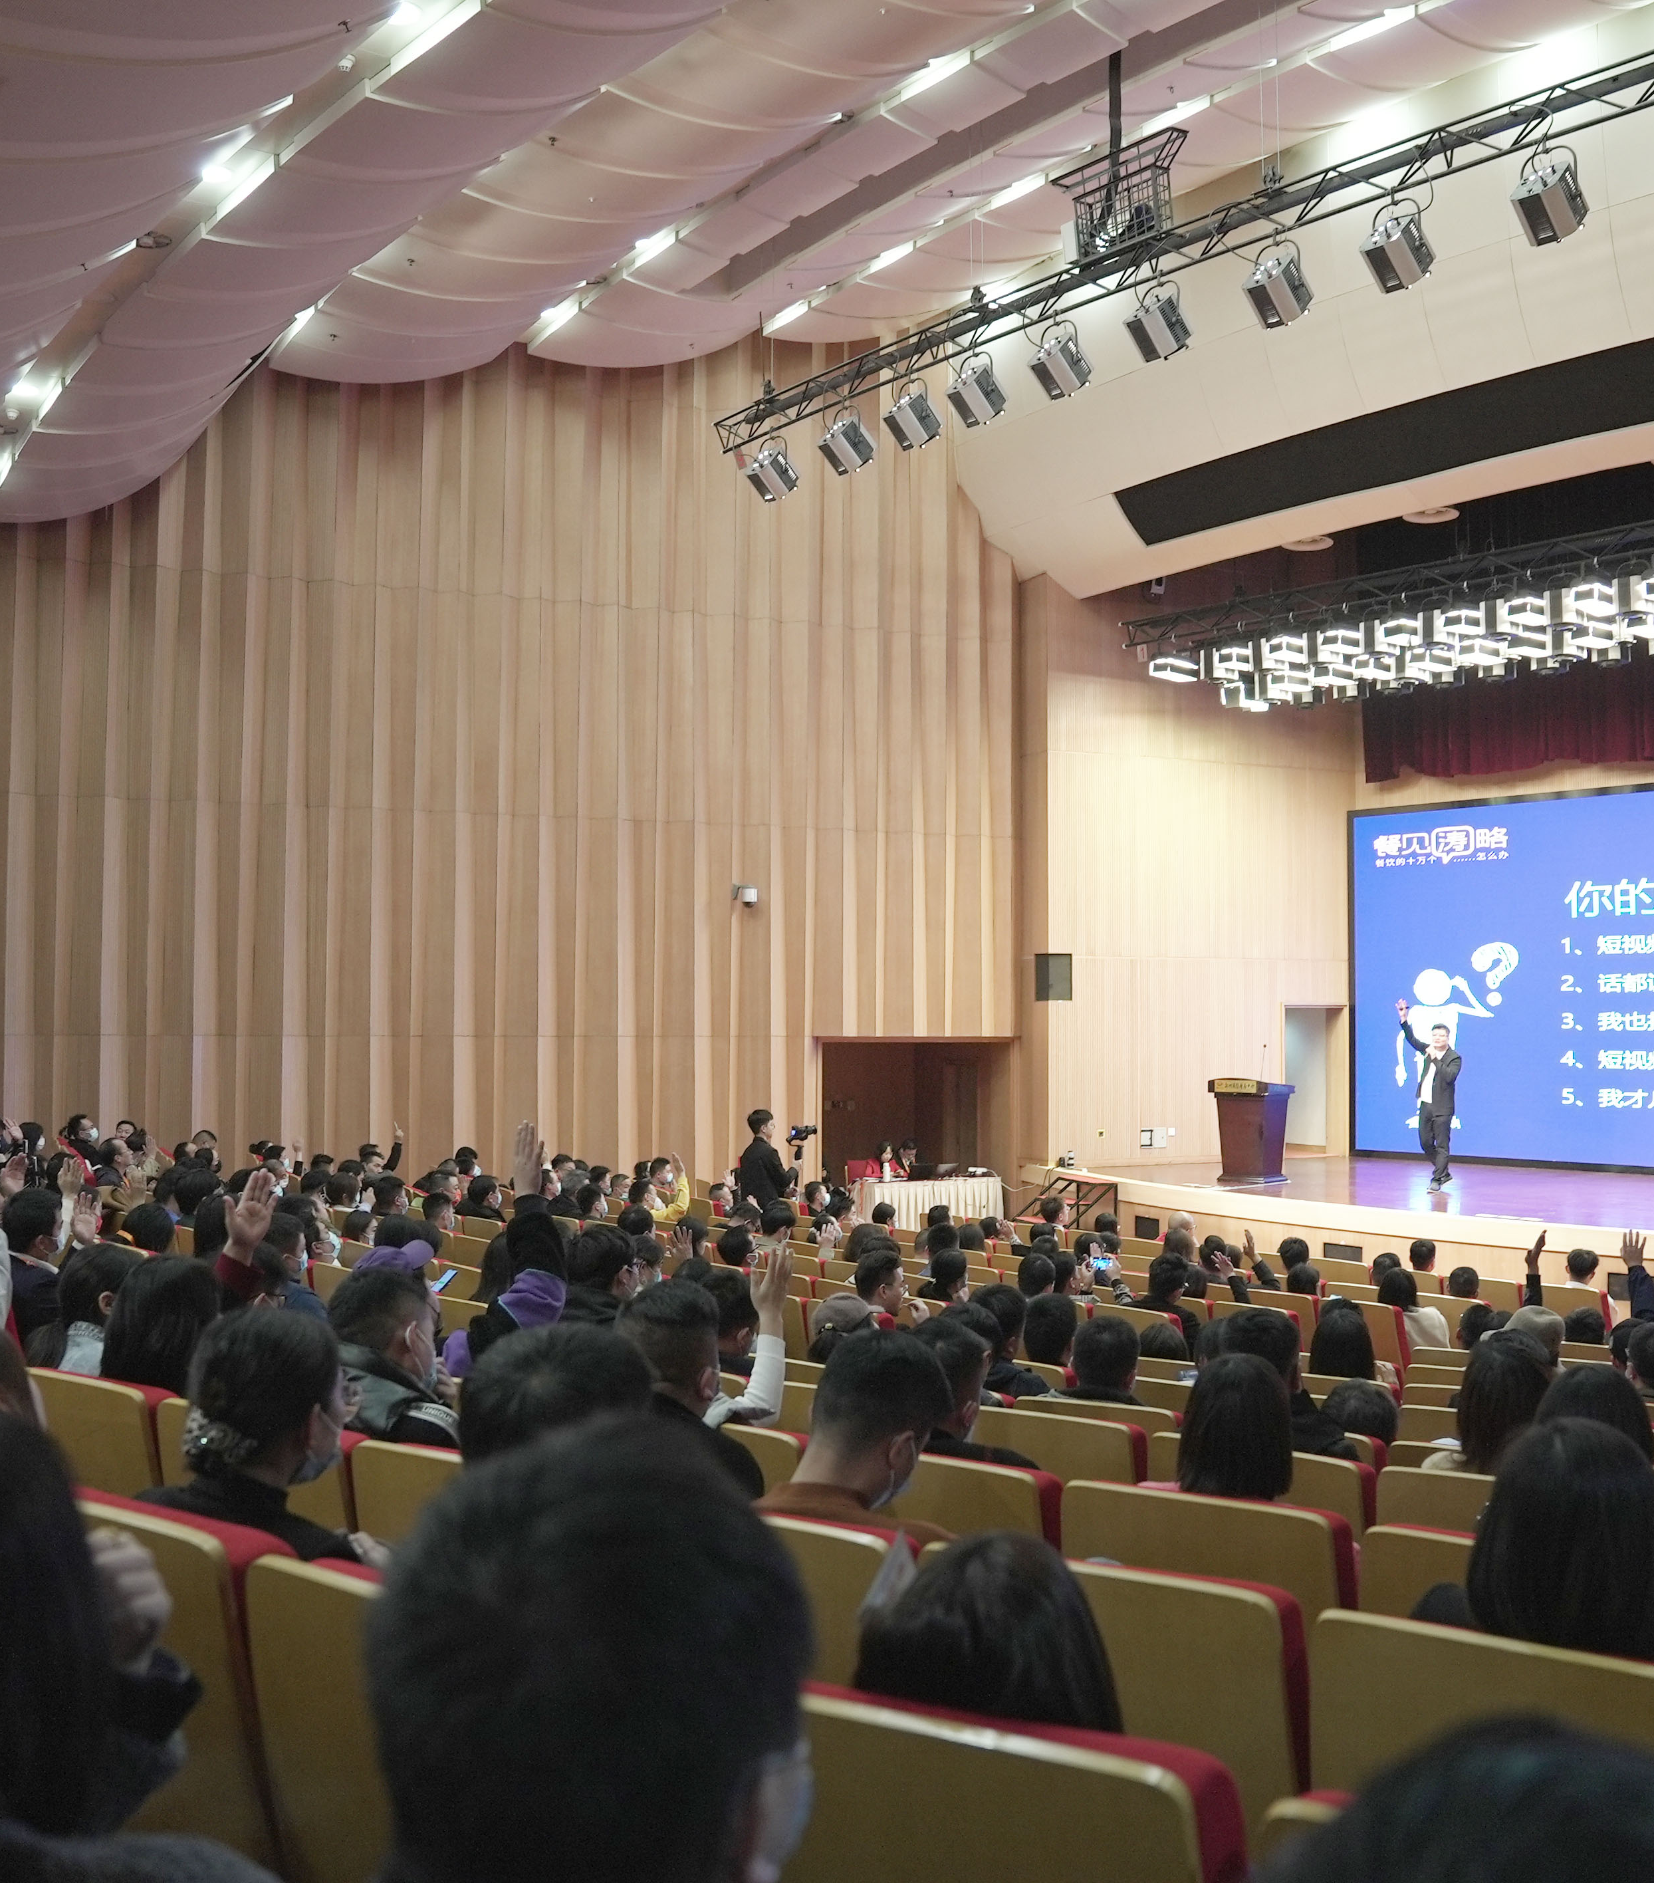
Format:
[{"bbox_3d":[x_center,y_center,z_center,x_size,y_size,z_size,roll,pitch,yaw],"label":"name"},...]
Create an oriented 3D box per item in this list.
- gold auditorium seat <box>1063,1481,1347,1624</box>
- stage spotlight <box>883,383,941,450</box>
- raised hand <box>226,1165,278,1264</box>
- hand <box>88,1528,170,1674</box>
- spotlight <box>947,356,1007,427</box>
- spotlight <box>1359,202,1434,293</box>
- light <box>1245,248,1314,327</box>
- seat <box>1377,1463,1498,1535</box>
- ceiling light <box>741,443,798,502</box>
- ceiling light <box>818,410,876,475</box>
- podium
[{"bbox_3d":[0.823,1.525,3.670,0.560,0.980,0.640,-1,-3,32],"label":"gold auditorium seat"},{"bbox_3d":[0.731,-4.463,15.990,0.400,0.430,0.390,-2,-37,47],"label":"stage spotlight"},{"bbox_3d":[-1.299,0.615,4.250,0.110,0.220,0.065,12,-3,-15],"label":"raised hand"},{"bbox_3d":[-0.531,0.499,1.420,0.080,0.105,0.080,-1,-3,20],"label":"hand"},{"bbox_3d":[1.146,-4.234,14.500,0.370,0.410,0.360,-2,-42,47],"label":"spotlight"},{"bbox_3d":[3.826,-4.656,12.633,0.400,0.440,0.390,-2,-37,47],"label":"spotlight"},{"bbox_3d":[2.985,-4.303,12.400,0.370,0.410,0.360,-2,-42,47],"label":"light"},{"bbox_3d":[1.627,1.697,4.398,0.560,0.980,0.640,-1,-3,31],"label":"seat"},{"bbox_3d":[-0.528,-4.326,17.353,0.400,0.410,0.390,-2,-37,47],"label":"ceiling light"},{"bbox_3d":[0.165,-4.165,15.700,0.370,0.410,0.360,-2,-42,47],"label":"ceiling light"},{"bbox_3d":[4.774,2.101,21.071,0.750,1.160,0.600,-2,-3,42],"label":"podium"}]

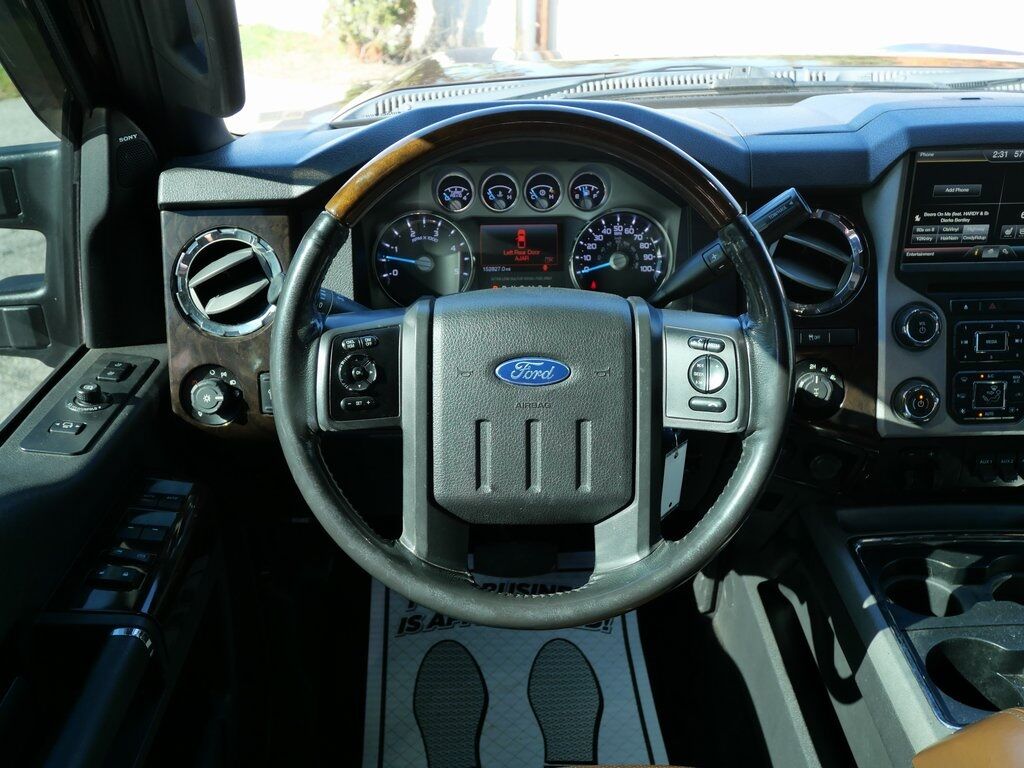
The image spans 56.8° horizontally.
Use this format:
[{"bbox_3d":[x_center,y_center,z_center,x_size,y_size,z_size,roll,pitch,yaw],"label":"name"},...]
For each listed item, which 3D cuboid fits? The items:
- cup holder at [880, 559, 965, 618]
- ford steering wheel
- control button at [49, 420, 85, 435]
[{"bbox_3d":[0.393,0.221,0.919,0.085,0.065,0.085,0,27,0],"label":"cup holder"},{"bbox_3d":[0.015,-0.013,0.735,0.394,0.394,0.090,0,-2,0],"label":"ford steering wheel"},{"bbox_3d":[-0.381,0.038,0.810,0.024,0.006,0.016,0,27,0],"label":"control button"}]

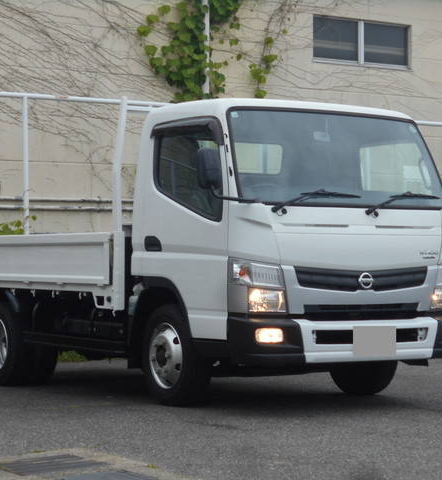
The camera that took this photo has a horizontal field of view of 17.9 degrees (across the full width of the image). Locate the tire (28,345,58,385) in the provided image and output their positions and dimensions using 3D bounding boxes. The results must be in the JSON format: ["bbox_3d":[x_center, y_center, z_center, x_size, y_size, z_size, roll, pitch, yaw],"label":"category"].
[{"bbox_3d":[-1.671,0.904,12.325,0.205,0.720,0.720,1,-2,-33],"label":"tire"}]

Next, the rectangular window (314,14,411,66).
[{"bbox_3d":[2.124,-2.919,20.916,1.800,0.700,0.100,1,-1,-30],"label":"rectangular window"}]

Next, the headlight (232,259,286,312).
[{"bbox_3d":[0.237,0.297,9.056,0.380,0.340,0.180,1,-2,-33],"label":"headlight"}]

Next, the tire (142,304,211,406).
[{"bbox_3d":[-0.310,0.805,9.849,0.205,0.720,0.720,1,-2,-33],"label":"tire"}]

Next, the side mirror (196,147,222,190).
[{"bbox_3d":[-0.076,-0.446,8.882,0.180,0.270,0.090,1,-1,-13],"label":"side mirror"}]

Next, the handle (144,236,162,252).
[{"bbox_3d":[-0.477,0.028,10.021,0.060,0.110,0.250,1,-1,-31],"label":"handle"}]

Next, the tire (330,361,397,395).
[{"bbox_3d":[1.080,0.830,10.739,0.205,0.720,0.720,1,-2,-33],"label":"tire"}]

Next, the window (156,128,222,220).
[{"bbox_3d":[-0.220,-0.454,9.743,0.060,0.660,0.930,7,-4,-31],"label":"window"}]

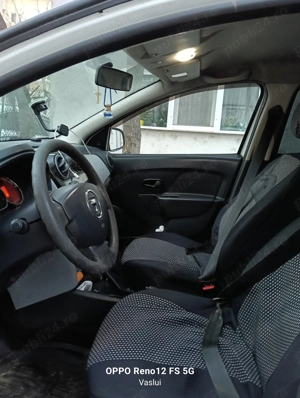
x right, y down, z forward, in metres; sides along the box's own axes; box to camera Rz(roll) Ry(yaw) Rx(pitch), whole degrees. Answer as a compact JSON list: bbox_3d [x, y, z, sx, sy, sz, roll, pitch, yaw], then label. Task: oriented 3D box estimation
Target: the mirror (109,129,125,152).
[{"bbox_3d":[-0.238,-0.388,2.060,0.100,0.162,0.200,8,10,24],"label":"mirror"}]

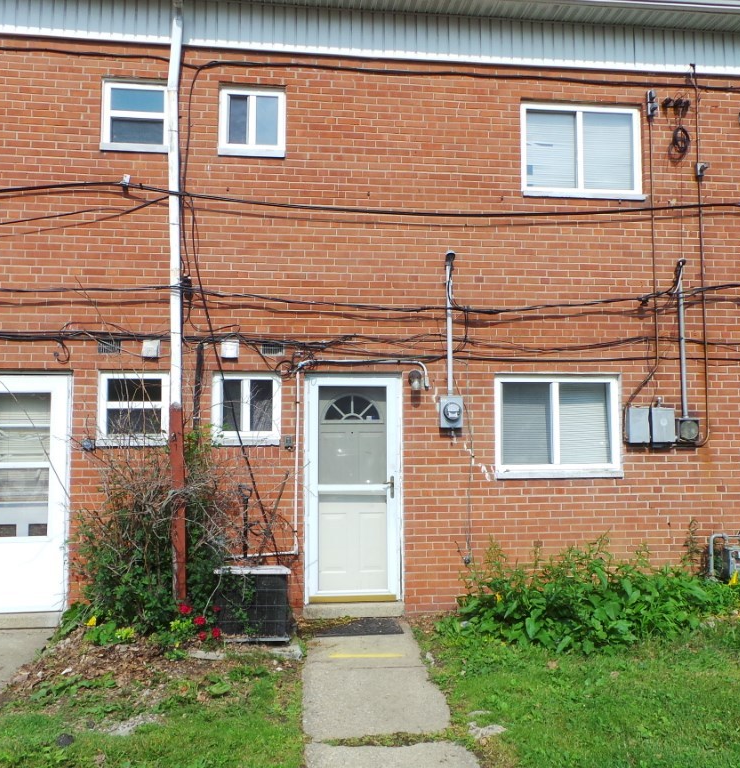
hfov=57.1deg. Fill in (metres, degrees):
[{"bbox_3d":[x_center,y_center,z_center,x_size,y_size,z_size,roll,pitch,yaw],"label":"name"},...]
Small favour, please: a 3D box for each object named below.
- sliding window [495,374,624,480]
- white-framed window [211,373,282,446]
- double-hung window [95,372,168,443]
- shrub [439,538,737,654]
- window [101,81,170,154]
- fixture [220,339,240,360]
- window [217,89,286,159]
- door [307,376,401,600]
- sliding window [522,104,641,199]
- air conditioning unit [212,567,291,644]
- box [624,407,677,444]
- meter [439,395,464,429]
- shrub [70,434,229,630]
[{"bbox_3d":[1.726,0.395,6.215,1.214,0.962,0.100,0,-3,-6],"label":"sliding window"},{"bbox_3d":[-1.079,0.228,5.983,0.614,0.640,0.110,0,-4,-6],"label":"white-framed window"},{"bbox_3d":[-2.053,0.222,5.958,0.615,0.630,0.090,0,-4,-6],"label":"double-hung window"},{"bbox_3d":[1.894,1.627,5.490,2.730,0.620,1.220,0,-4,-6],"label":"shrub"},{"bbox_3d":[-2.035,-2.340,5.957,0.619,0.650,0.100,0,-3,-6],"label":"window"},{"bbox_3d":[-1.217,-0.299,5.943,0.156,0.158,0.100,0,-4,-6],"label":"fixture"},{"bbox_3d":[-1.068,-2.369,6.184,0.604,0.660,0.110,0,-4,-6],"label":"window"},{"bbox_3d":[-0.149,0.926,6.120,0.845,1.990,0.080,0,-4,-6],"label":"door"},{"bbox_3d":[2.031,-2.219,6.512,1.220,0.940,0.110,0,-4,-6],"label":"sliding window"},{"bbox_3d":[-0.914,1.695,5.404,0.580,0.548,0.510,0,-4,-6],"label":"air conditioning unit"},{"bbox_3d":[2.584,0.379,6.251,0.450,0.335,0.110,0,-3,-6],"label":"box"},{"bbox_3d":[0.732,0.252,6.074,0.214,0.291,0.180,0,-4,-6],"label":"meter"},{"bbox_3d":[-1.707,1.137,5.389,1.109,1.490,0.900,0,-3,-6],"label":"shrub"}]

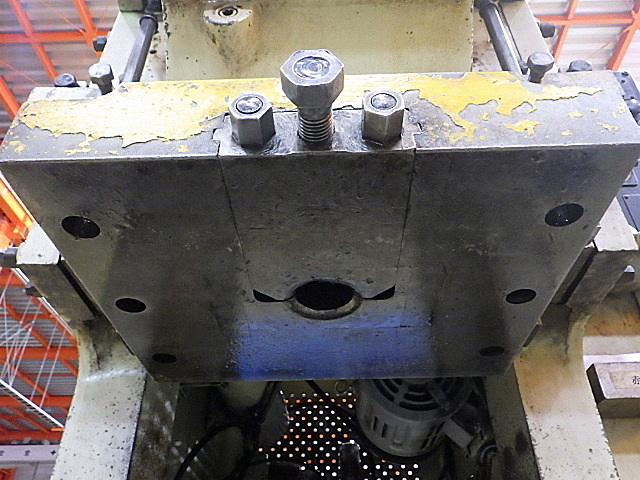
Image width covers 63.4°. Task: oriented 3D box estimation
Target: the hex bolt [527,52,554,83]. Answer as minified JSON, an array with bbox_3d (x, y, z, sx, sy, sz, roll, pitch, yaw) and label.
[{"bbox_3d":[0.146,-0.113,0.345,0.018,0.017,0.018,-1,-37,2],"label":"hex bolt"}]

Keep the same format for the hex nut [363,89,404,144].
[{"bbox_3d":[0.038,-0.075,0.316,0.024,0.027,0.022,-1,-38,1],"label":"hex nut"}]

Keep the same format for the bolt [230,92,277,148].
[{"bbox_3d":[-0.042,-0.073,0.318,0.027,0.023,0.022,-1,-38,1],"label":"bolt"}]

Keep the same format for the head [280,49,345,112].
[{"bbox_3d":[-0.004,-0.091,0.294,0.035,0.031,0.016,-1,-38,1],"label":"head"}]

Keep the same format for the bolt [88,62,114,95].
[{"bbox_3d":[-0.148,-0.108,0.353,0.016,0.016,0.016,-1,-38,1],"label":"bolt"}]

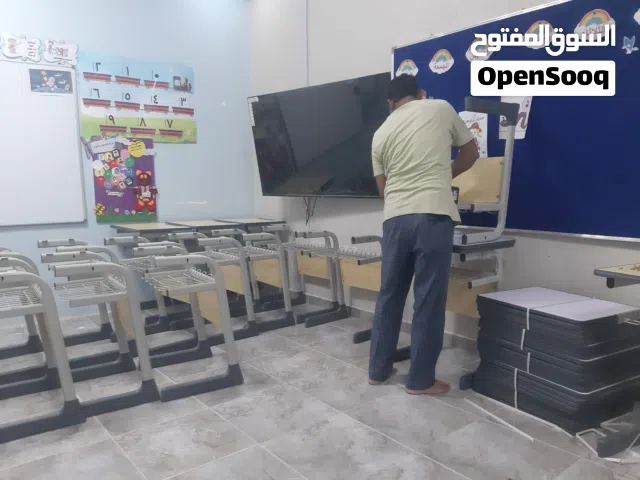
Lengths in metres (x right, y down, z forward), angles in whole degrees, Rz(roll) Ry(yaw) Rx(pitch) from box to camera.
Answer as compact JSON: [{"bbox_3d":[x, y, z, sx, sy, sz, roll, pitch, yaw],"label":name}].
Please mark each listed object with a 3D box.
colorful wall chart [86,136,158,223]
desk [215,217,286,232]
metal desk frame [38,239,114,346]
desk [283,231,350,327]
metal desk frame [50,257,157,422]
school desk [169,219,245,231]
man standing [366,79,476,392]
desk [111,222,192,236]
[{"bbox_3d":[-1.691,-0.530,4.360,0.560,0.750,0.020,-5,8,-38],"label":"colorful wall chart"},{"bbox_3d":[-0.652,0.197,4.758,0.480,0.750,0.680,-5,8,-38],"label":"desk"},{"bbox_3d":[-1.521,0.382,3.219,0.450,0.730,0.580,-5,8,-38],"label":"metal desk frame"},{"bbox_3d":[-0.152,0.267,4.160,0.450,0.730,0.600,-5,8,-38],"label":"desk"},{"bbox_3d":[-1.150,0.449,2.553,0.450,0.730,0.580,-5,8,-38],"label":"metal desk frame"},{"bbox_3d":[-1.022,0.233,4.464,0.480,0.750,0.680,-5,8,-38],"label":"school desk"},{"bbox_3d":[0.528,-0.031,2.663,0.550,1.640,0.450,2,7,22],"label":"man standing"},{"bbox_3d":[-1.392,0.268,4.170,0.480,0.750,0.680,-5,8,-38],"label":"desk"}]

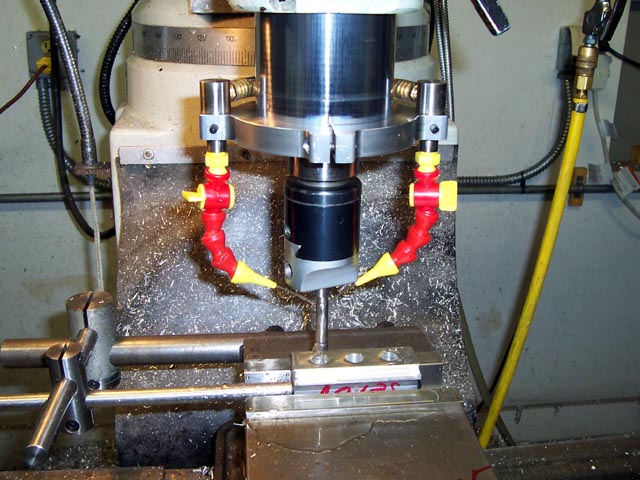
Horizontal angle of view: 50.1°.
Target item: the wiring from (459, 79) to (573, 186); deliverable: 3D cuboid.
[{"bbox_3d":[0.475,-0.264,1.680,0.288,0.262,0.055,-1,17,-5],"label":"wiring"}]

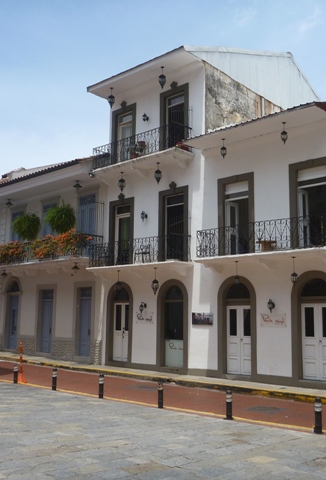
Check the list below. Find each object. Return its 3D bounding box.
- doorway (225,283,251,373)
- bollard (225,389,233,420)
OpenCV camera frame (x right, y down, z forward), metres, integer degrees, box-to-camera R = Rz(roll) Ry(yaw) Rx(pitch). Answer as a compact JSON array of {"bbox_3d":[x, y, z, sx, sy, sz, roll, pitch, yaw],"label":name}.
[{"bbox_3d":[2.447,2.830,16.684,1.042,2.920,0.240,-7,-12,41],"label":"doorway"},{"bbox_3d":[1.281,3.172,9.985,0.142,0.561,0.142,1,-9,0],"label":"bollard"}]

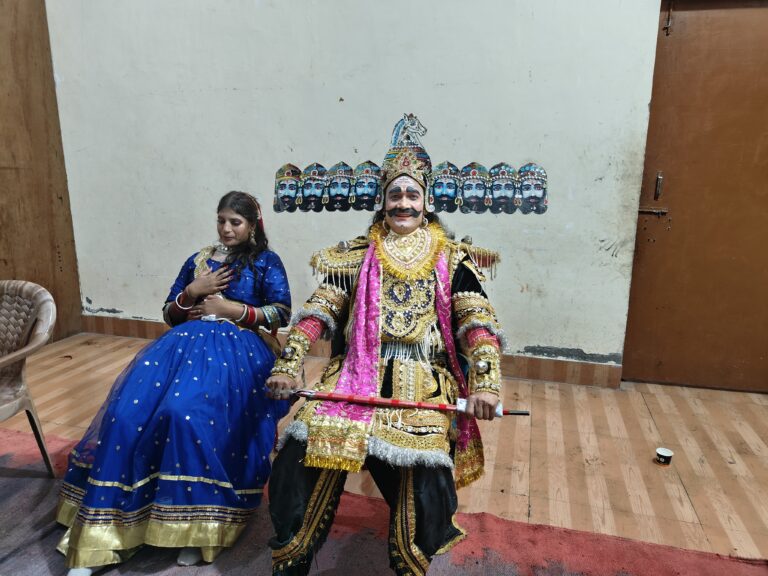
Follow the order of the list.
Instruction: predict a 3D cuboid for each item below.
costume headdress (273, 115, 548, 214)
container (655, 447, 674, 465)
[{"bbox_3d":[0.078,-0.450,1.940,0.985,0.348,0.200,2,12,8],"label":"costume headdress"},{"bbox_3d":[1.242,0.748,2.356,0.071,0.047,0.071,0,12,0],"label":"container"}]

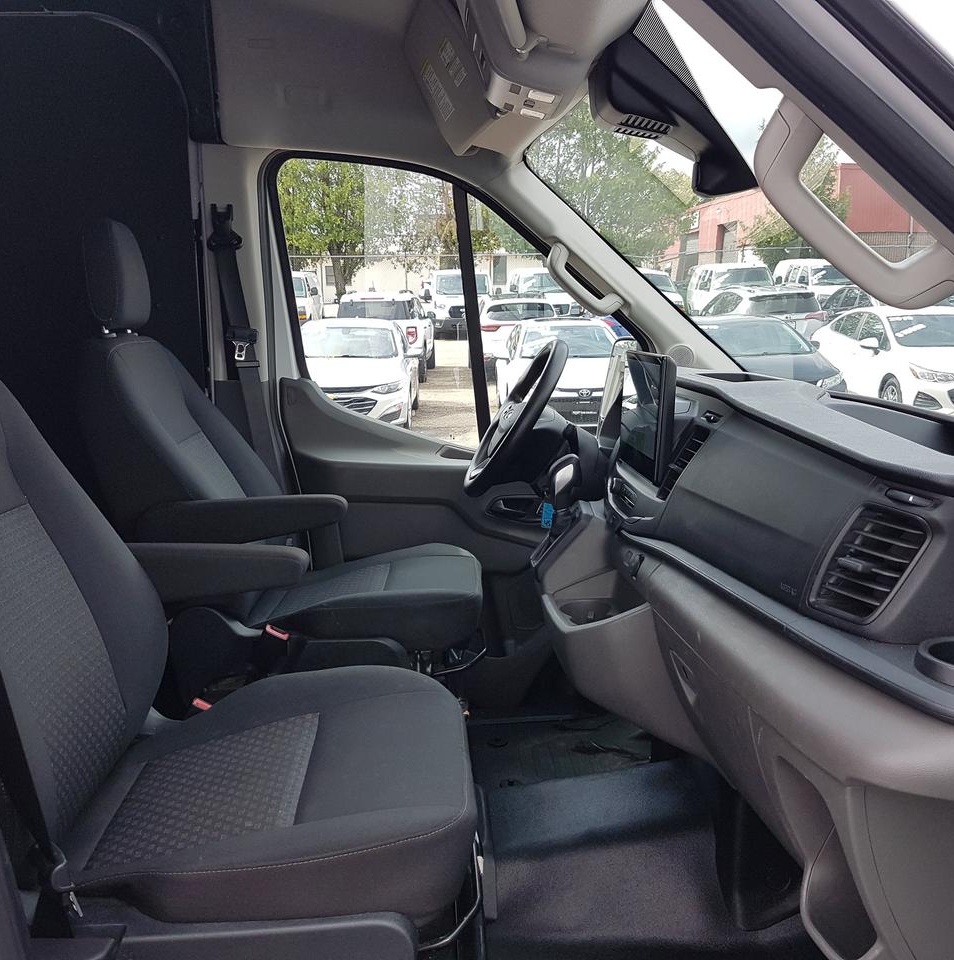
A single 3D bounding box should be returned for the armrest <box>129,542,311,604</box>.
[{"bbox_3d":[-0.430,0.143,1.495,0.360,0.088,0.075,0,10,0],"label":"armrest"}]

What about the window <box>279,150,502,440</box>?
[{"bbox_3d":[-0.230,-0.430,2.422,0.560,0.710,0.080,0,10,0],"label":"window"}]

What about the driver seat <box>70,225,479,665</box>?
[{"bbox_3d":[-0.375,-0.122,2.016,0.790,0.860,0.540,0,10,0],"label":"driver seat"}]

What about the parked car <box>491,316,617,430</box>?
[{"bbox_3d":[1.120,-1.457,13.050,1.790,1.440,4.630,0,10,-2],"label":"parked car"}]

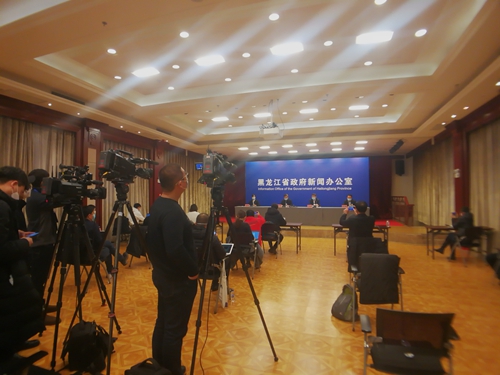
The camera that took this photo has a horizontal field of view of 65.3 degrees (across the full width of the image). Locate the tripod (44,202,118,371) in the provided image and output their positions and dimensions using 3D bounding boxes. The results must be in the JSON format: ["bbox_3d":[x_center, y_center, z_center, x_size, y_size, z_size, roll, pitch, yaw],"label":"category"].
[{"bbox_3d":[-1.830,0.855,3.903,0.820,1.430,0.860,-1,-1,25],"label":"tripod"}]

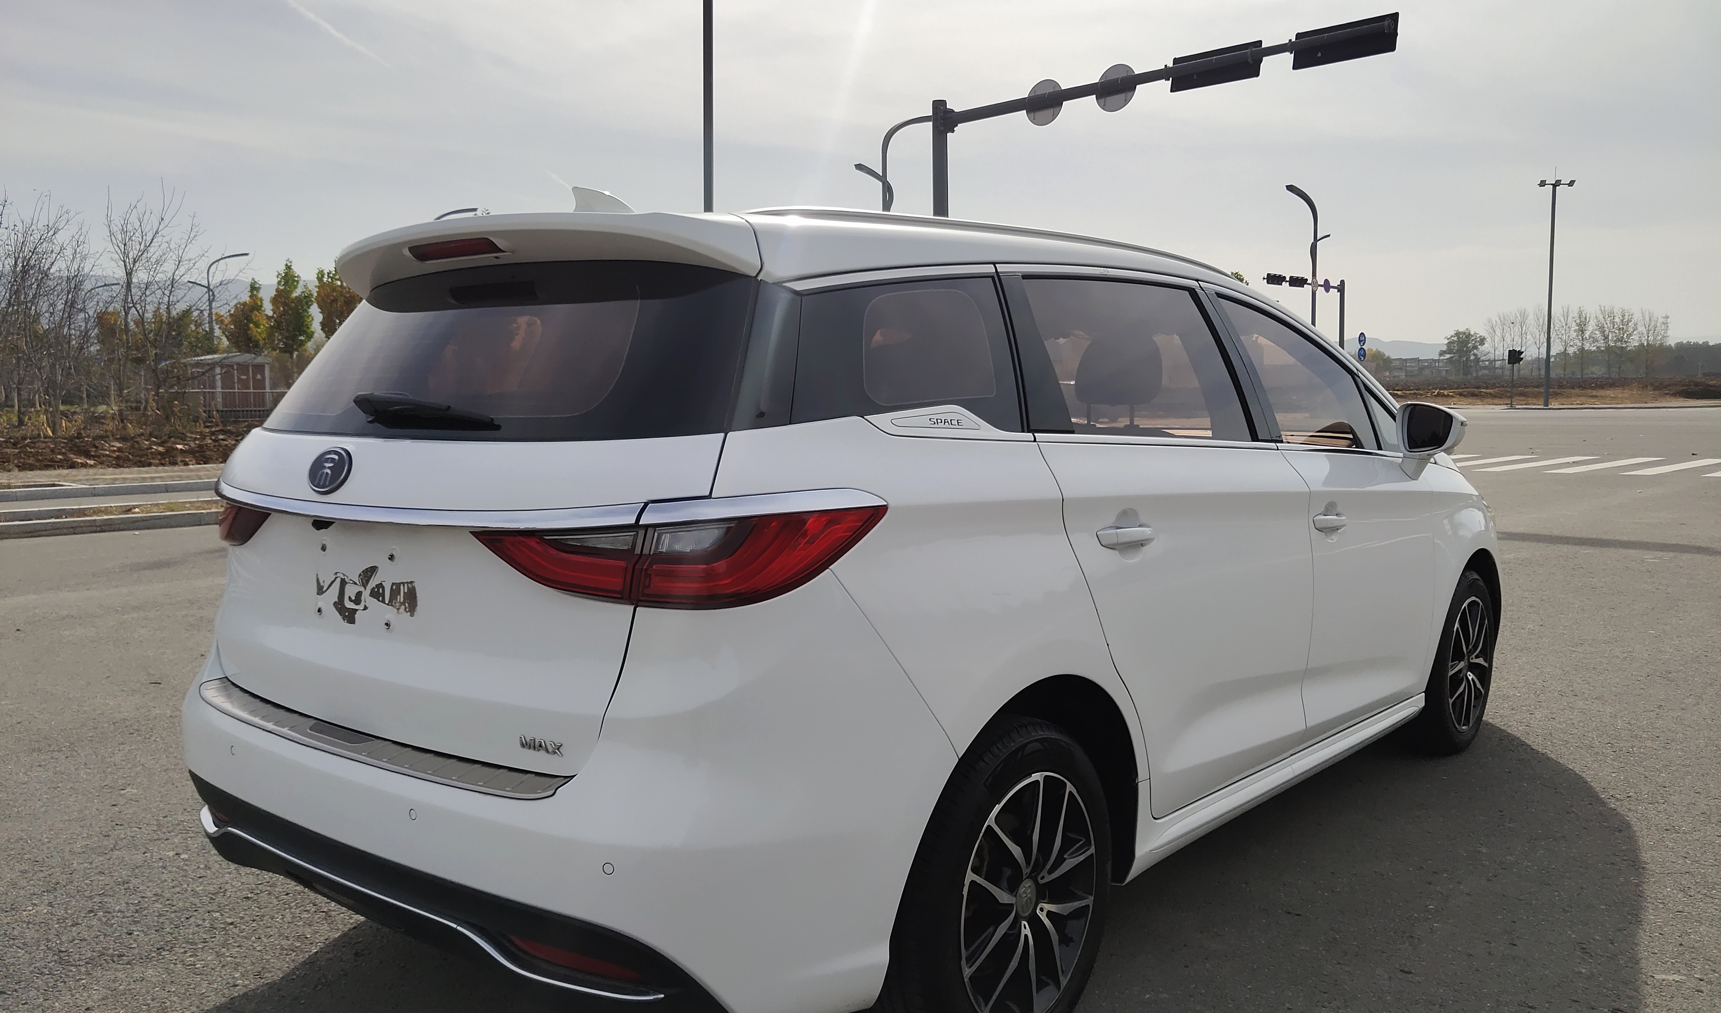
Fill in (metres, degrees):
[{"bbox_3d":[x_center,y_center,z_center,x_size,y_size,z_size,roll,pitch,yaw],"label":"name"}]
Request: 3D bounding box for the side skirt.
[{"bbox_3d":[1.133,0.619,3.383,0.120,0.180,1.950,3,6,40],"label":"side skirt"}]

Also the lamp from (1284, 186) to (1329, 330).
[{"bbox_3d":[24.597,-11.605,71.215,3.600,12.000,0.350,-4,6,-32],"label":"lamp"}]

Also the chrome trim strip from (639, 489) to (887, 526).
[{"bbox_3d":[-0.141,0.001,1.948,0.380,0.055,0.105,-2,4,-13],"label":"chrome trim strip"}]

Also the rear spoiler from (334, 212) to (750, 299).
[{"bbox_3d":[-0.693,-0.455,2.461,1.260,0.160,0.330,3,6,40],"label":"rear spoiler"}]

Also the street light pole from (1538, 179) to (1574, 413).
[{"bbox_3d":[34.751,-10.750,65.000,1.700,11.290,0.700,0,5,6],"label":"street light pole"}]

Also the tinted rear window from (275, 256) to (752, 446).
[{"bbox_3d":[-0.758,-0.276,2.394,1.420,0.335,0.360,3,6,40],"label":"tinted rear window"}]

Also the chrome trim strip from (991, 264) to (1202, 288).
[{"bbox_3d":[0.564,-0.511,2.875,0.040,0.055,0.890,3,6,40],"label":"chrome trim strip"}]

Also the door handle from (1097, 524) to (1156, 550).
[{"bbox_3d":[0.534,0.059,2.582,0.050,0.045,0.222,2,5,40],"label":"door handle"}]

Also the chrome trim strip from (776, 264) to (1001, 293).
[{"bbox_3d":[0.064,-0.415,2.335,0.060,0.098,0.610,3,6,40],"label":"chrome trim strip"}]

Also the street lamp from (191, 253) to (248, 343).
[{"bbox_3d":[-36.582,-9.444,74.407,0.350,10.163,3.200,3,6,40],"label":"street lamp"}]

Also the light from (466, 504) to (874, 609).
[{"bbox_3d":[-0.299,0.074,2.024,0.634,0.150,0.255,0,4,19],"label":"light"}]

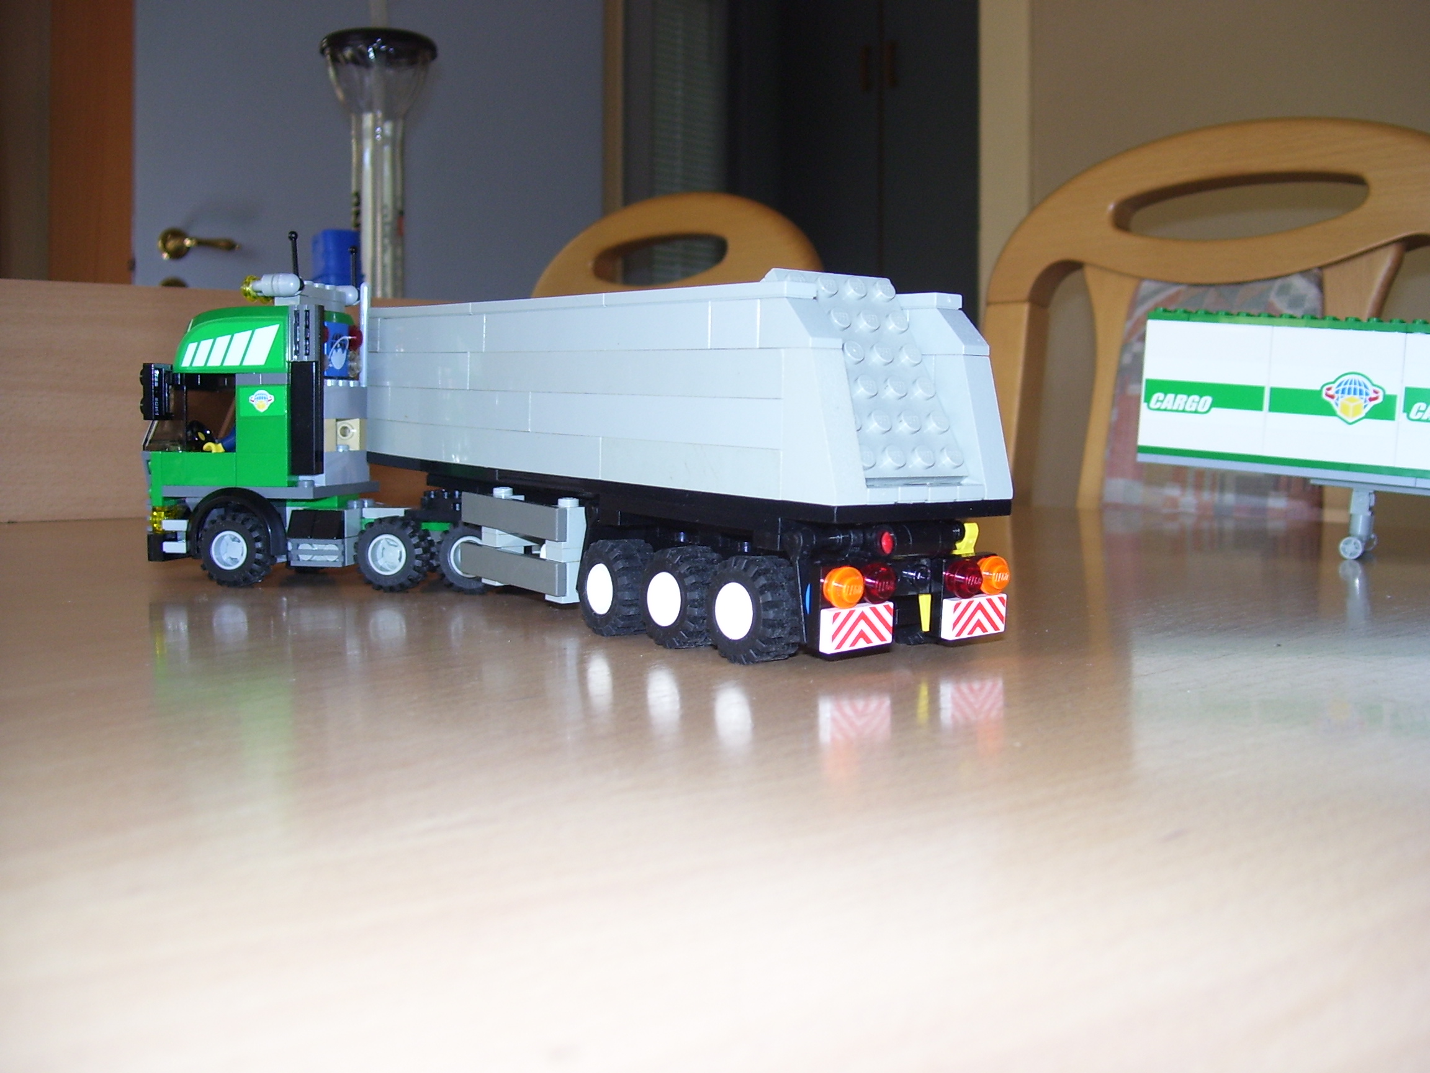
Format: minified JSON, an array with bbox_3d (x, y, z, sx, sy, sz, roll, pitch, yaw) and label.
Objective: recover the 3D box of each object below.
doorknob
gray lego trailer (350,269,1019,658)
[{"bbox_3d":[-0.764,-0.433,2.200,0.118,0.048,0.060,-3,5,-35],"label":"doorknob"},{"bbox_3d":[-0.020,-0.021,0.368,0.055,0.080,0.211,-3,5,-37],"label":"gray lego trailer"}]

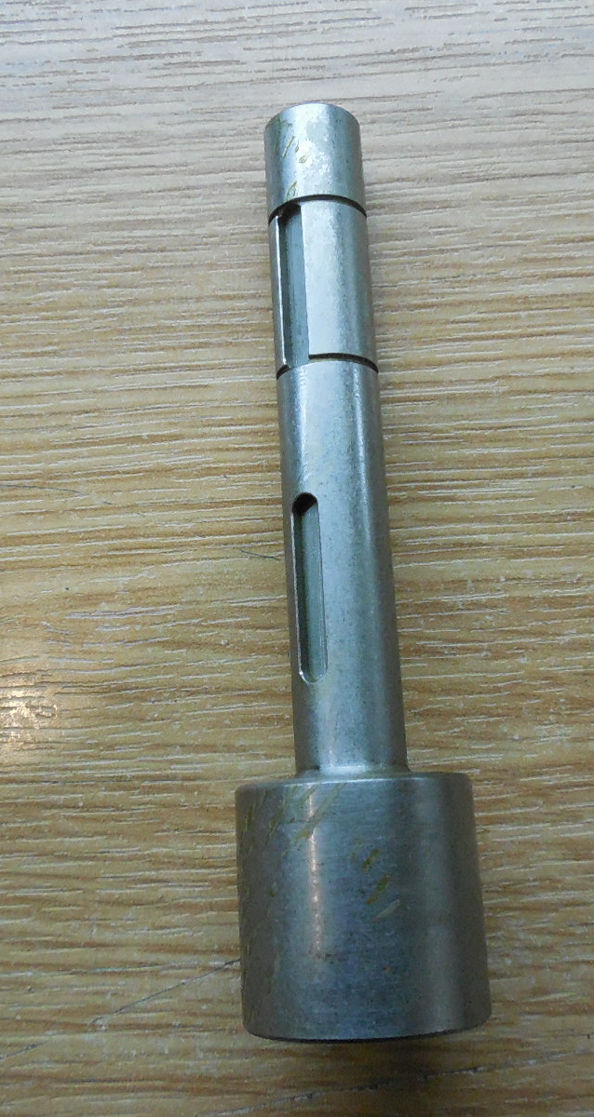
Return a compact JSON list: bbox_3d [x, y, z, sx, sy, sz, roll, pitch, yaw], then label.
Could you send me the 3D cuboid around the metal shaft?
[{"bbox_3d":[0.008,-0.006,0.211,0.043,0.043,0.178,-3,76,0],"label":"metal shaft"}]

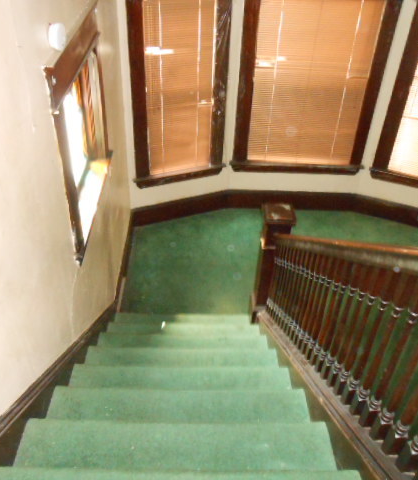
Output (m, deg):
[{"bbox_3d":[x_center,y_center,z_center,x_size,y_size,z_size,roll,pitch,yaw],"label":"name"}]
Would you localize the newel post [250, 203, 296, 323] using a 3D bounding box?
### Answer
[{"bbox_3d":[0.428,0.255,3.357,0.211,1.088,0.211,1,35,-2],"label":"newel post"}]

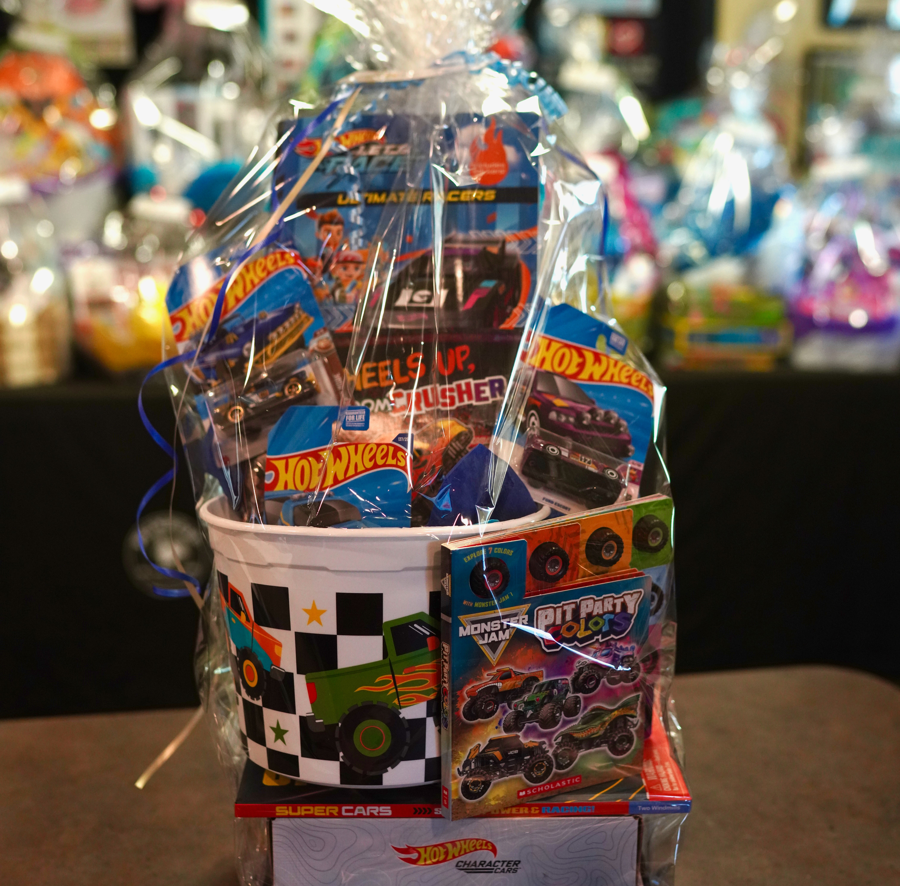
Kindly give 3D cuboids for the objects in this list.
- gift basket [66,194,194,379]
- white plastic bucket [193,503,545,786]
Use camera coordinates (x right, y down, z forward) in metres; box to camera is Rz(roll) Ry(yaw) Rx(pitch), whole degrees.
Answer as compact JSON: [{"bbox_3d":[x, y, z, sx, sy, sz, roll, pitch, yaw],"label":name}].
[{"bbox_3d":[-0.648,-0.329,2.653,0.250,0.333,0.220,-2,13,-9],"label":"gift basket"},{"bbox_3d":[-0.059,0.142,1.021,0.275,0.197,0.275,0,6,0],"label":"white plastic bucket"}]

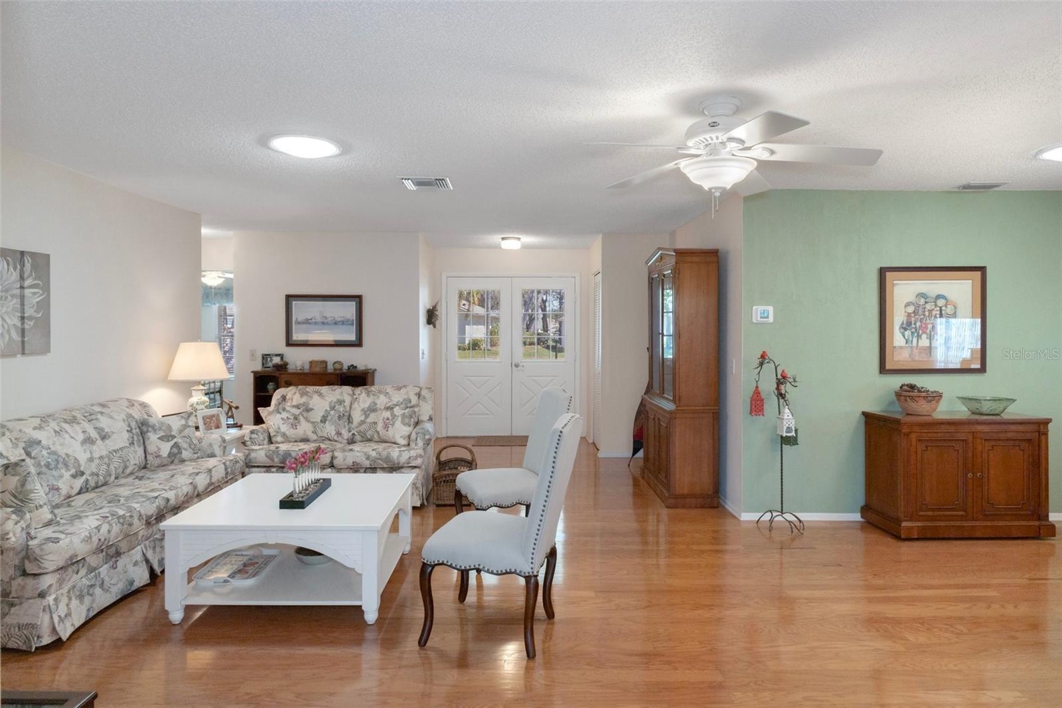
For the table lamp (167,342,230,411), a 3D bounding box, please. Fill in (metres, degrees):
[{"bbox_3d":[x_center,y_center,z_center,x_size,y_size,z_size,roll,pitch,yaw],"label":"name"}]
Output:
[{"bbox_3d":[-2.600,0.243,4.850,0.480,0.700,0.480,0,2,-1],"label":"table lamp"}]

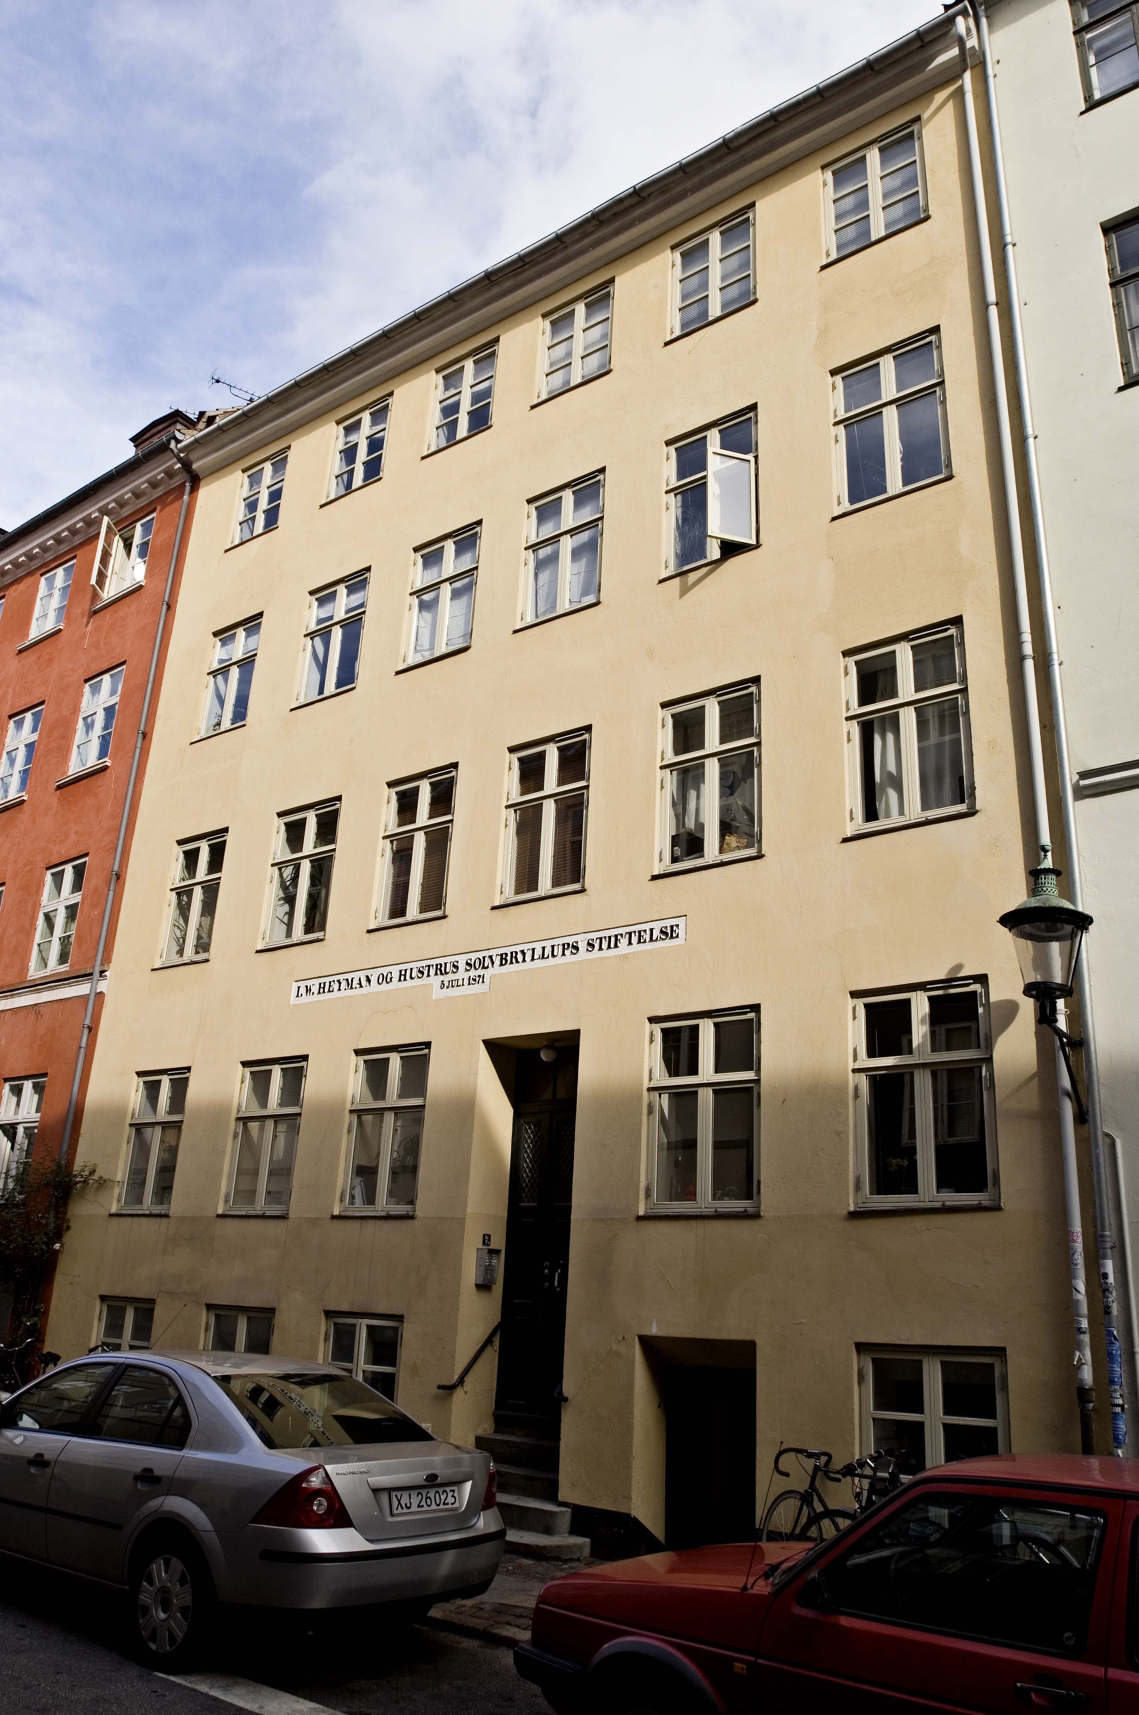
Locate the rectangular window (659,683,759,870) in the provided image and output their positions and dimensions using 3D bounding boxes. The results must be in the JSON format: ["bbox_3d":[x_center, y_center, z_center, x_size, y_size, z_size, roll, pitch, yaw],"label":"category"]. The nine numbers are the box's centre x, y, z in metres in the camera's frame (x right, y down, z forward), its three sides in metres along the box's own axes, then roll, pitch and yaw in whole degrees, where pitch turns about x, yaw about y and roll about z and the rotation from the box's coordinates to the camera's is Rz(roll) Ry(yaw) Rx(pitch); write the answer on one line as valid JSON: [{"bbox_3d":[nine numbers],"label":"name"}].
[{"bbox_3d":[1.318,-0.729,10.982,1.052,1.704,0.130,-12,-26,33],"label":"rectangular window"}]

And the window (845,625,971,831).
[{"bbox_3d":[2.831,-1.066,9.966,1.041,1.705,0.130,-12,-26,33],"label":"window"}]

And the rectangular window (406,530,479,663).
[{"bbox_3d":[-1.478,-3.099,14.178,1.031,1.617,0.130,-12,-26,33],"label":"rectangular window"}]

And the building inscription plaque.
[{"bbox_3d":[-0.996,1.104,11.321,4.844,0.405,0.050,-12,-25,34],"label":"building inscription plaque"}]

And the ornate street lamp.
[{"bbox_3d":[3.102,0.782,7.570,0.570,1.630,1.085,-12,-25,34],"label":"ornate street lamp"}]

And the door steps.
[{"bbox_3d":[-0.527,4.998,9.362,1.713,0.665,1.040,-12,-25,34],"label":"door steps"}]

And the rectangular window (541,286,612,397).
[{"bbox_3d":[0.136,-6.081,14.162,1.015,1.294,0.120,-12,-26,33],"label":"rectangular window"}]

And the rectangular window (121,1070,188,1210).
[{"bbox_3d":[-4.641,3.198,13.396,1.027,1.581,0.150,-12,-25,34],"label":"rectangular window"}]

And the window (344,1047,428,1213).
[{"bbox_3d":[-1.751,2.712,11.764,0.962,1.600,0.120,-12,-26,33],"label":"window"}]

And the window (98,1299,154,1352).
[{"bbox_3d":[-4.787,5.300,12.956,0.885,0.860,0.120,-12,-26,33],"label":"window"}]

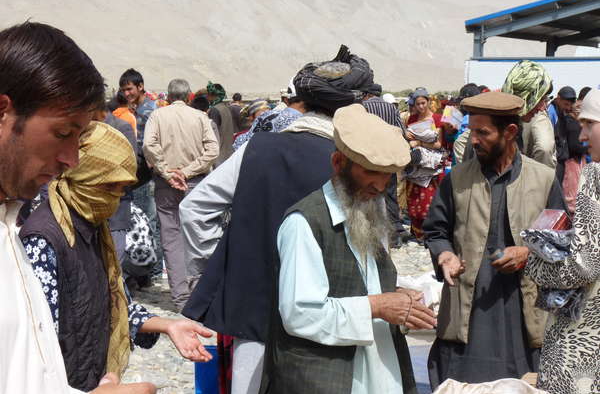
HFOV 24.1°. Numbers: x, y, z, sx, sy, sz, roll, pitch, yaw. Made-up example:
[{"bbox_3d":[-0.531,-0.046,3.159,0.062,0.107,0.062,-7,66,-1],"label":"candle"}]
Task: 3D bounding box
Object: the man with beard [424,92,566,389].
[{"bbox_3d":[0.773,0.410,5.613,0.580,1.650,0.420,1,5,19],"label":"man with beard"}]

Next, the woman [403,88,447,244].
[{"bbox_3d":[1.333,-0.336,14.862,0.470,1.620,0.380,0,4,6],"label":"woman"}]

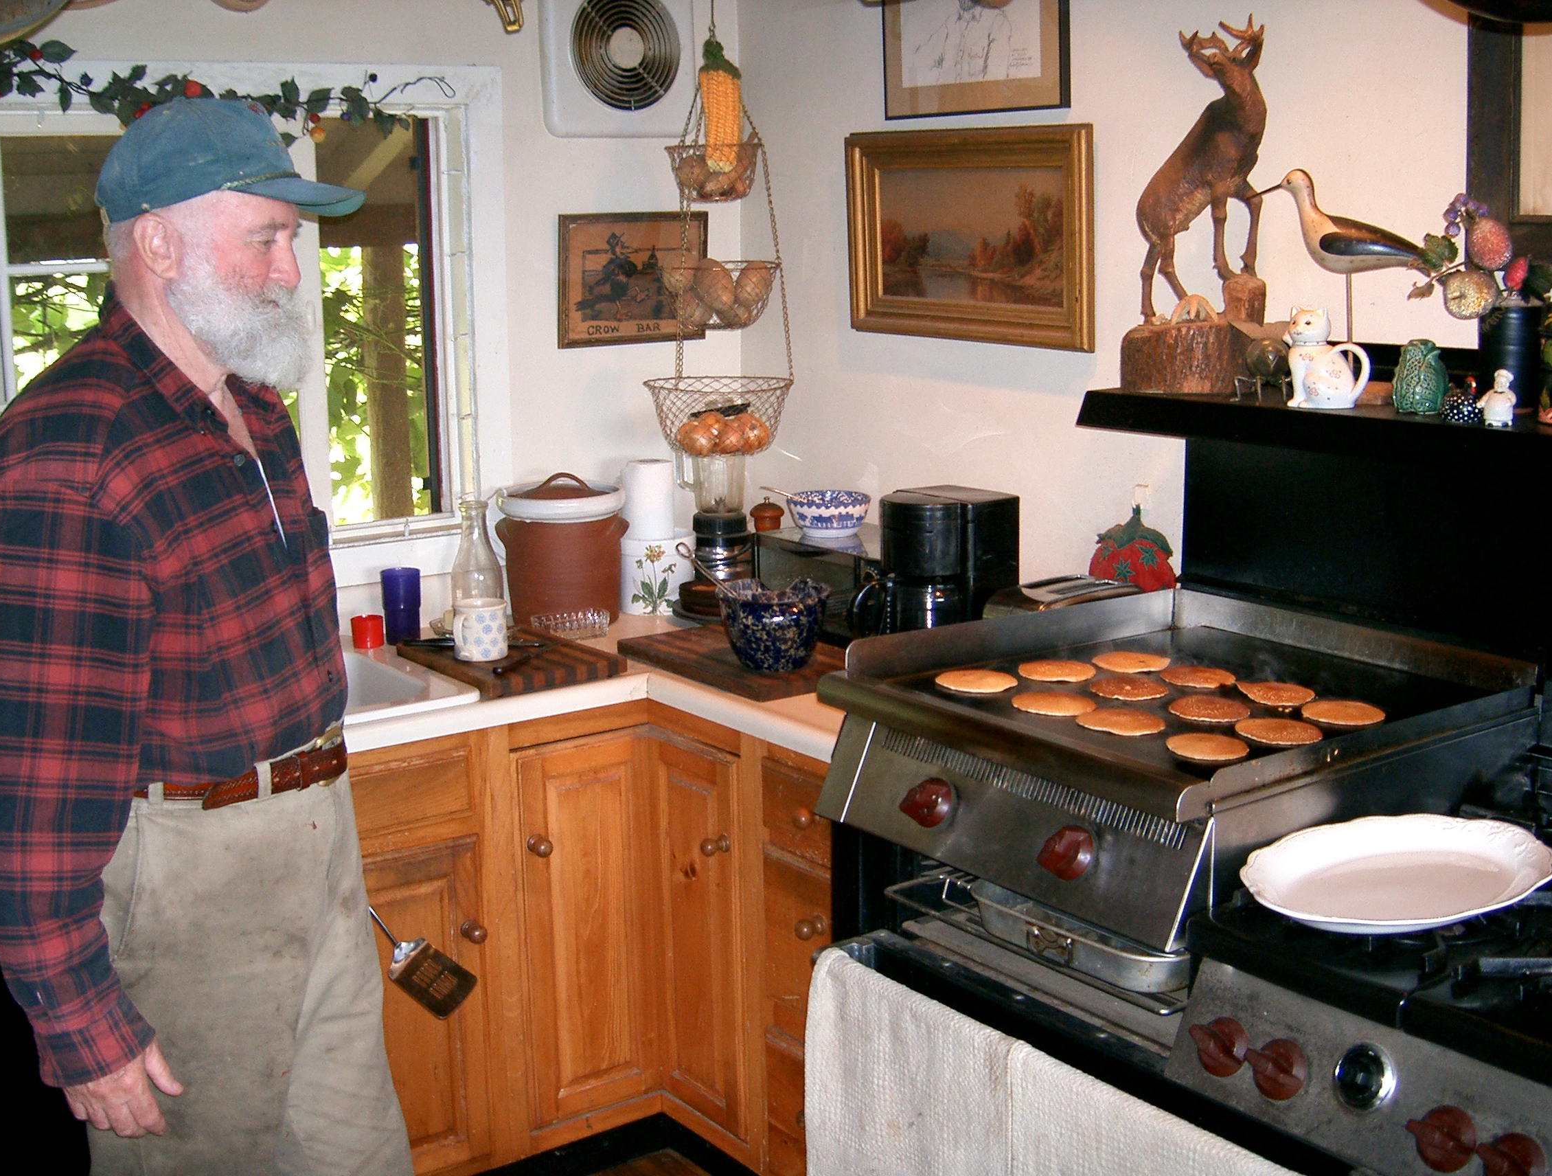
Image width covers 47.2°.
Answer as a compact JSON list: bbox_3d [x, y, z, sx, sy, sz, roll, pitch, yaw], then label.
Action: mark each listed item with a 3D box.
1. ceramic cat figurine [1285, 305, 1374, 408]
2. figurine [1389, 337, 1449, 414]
[{"bbox_3d":[0.720,-0.305,2.316,0.110,0.135,0.072,-3,12,-11],"label":"ceramic cat figurine"},{"bbox_3d":[0.822,-0.275,2.261,0.070,0.096,0.070,-10,15,-37],"label":"figurine"}]

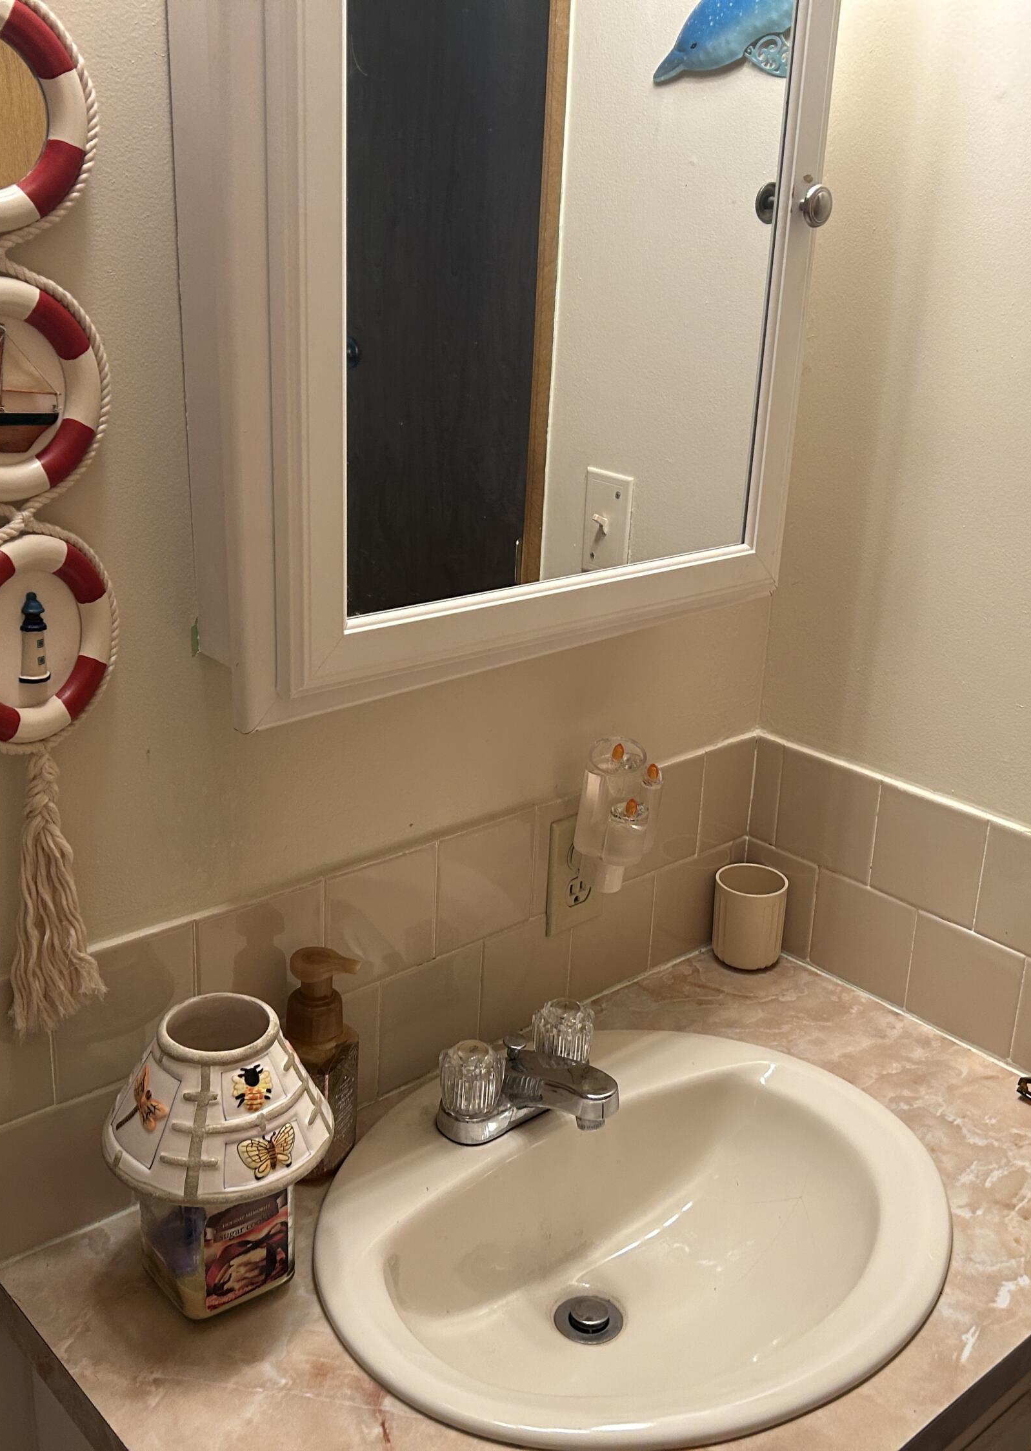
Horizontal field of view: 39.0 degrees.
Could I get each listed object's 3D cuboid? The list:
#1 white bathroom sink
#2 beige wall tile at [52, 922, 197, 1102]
[{"bbox_3d":[0.090,0.428,1.111,0.510,0.180,0.422,-15,26,-40],"label":"white bathroom sink"},{"bbox_3d":[-0.269,0.195,0.998,0.108,0.107,0.010,-15,26,-41],"label":"beige wall tile"}]

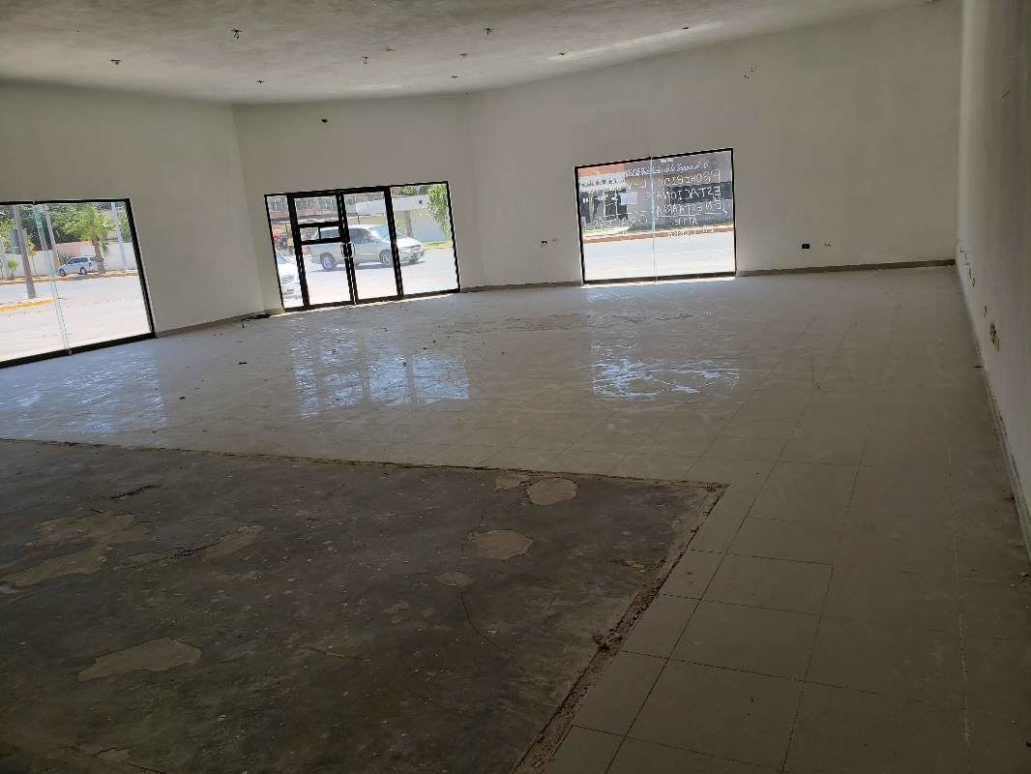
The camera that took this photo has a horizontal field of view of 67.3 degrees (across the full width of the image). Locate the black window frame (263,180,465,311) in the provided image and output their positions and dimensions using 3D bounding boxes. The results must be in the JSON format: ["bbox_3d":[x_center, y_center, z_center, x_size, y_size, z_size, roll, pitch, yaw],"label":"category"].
[{"bbox_3d":[-2.843,-2.709,14.882,3.426,2.164,0.100,-9,12,-15],"label":"black window frame"}]

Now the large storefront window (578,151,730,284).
[{"bbox_3d":[2.401,-2.884,13.452,2.757,2.092,0.100,0,13,27],"label":"large storefront window"}]

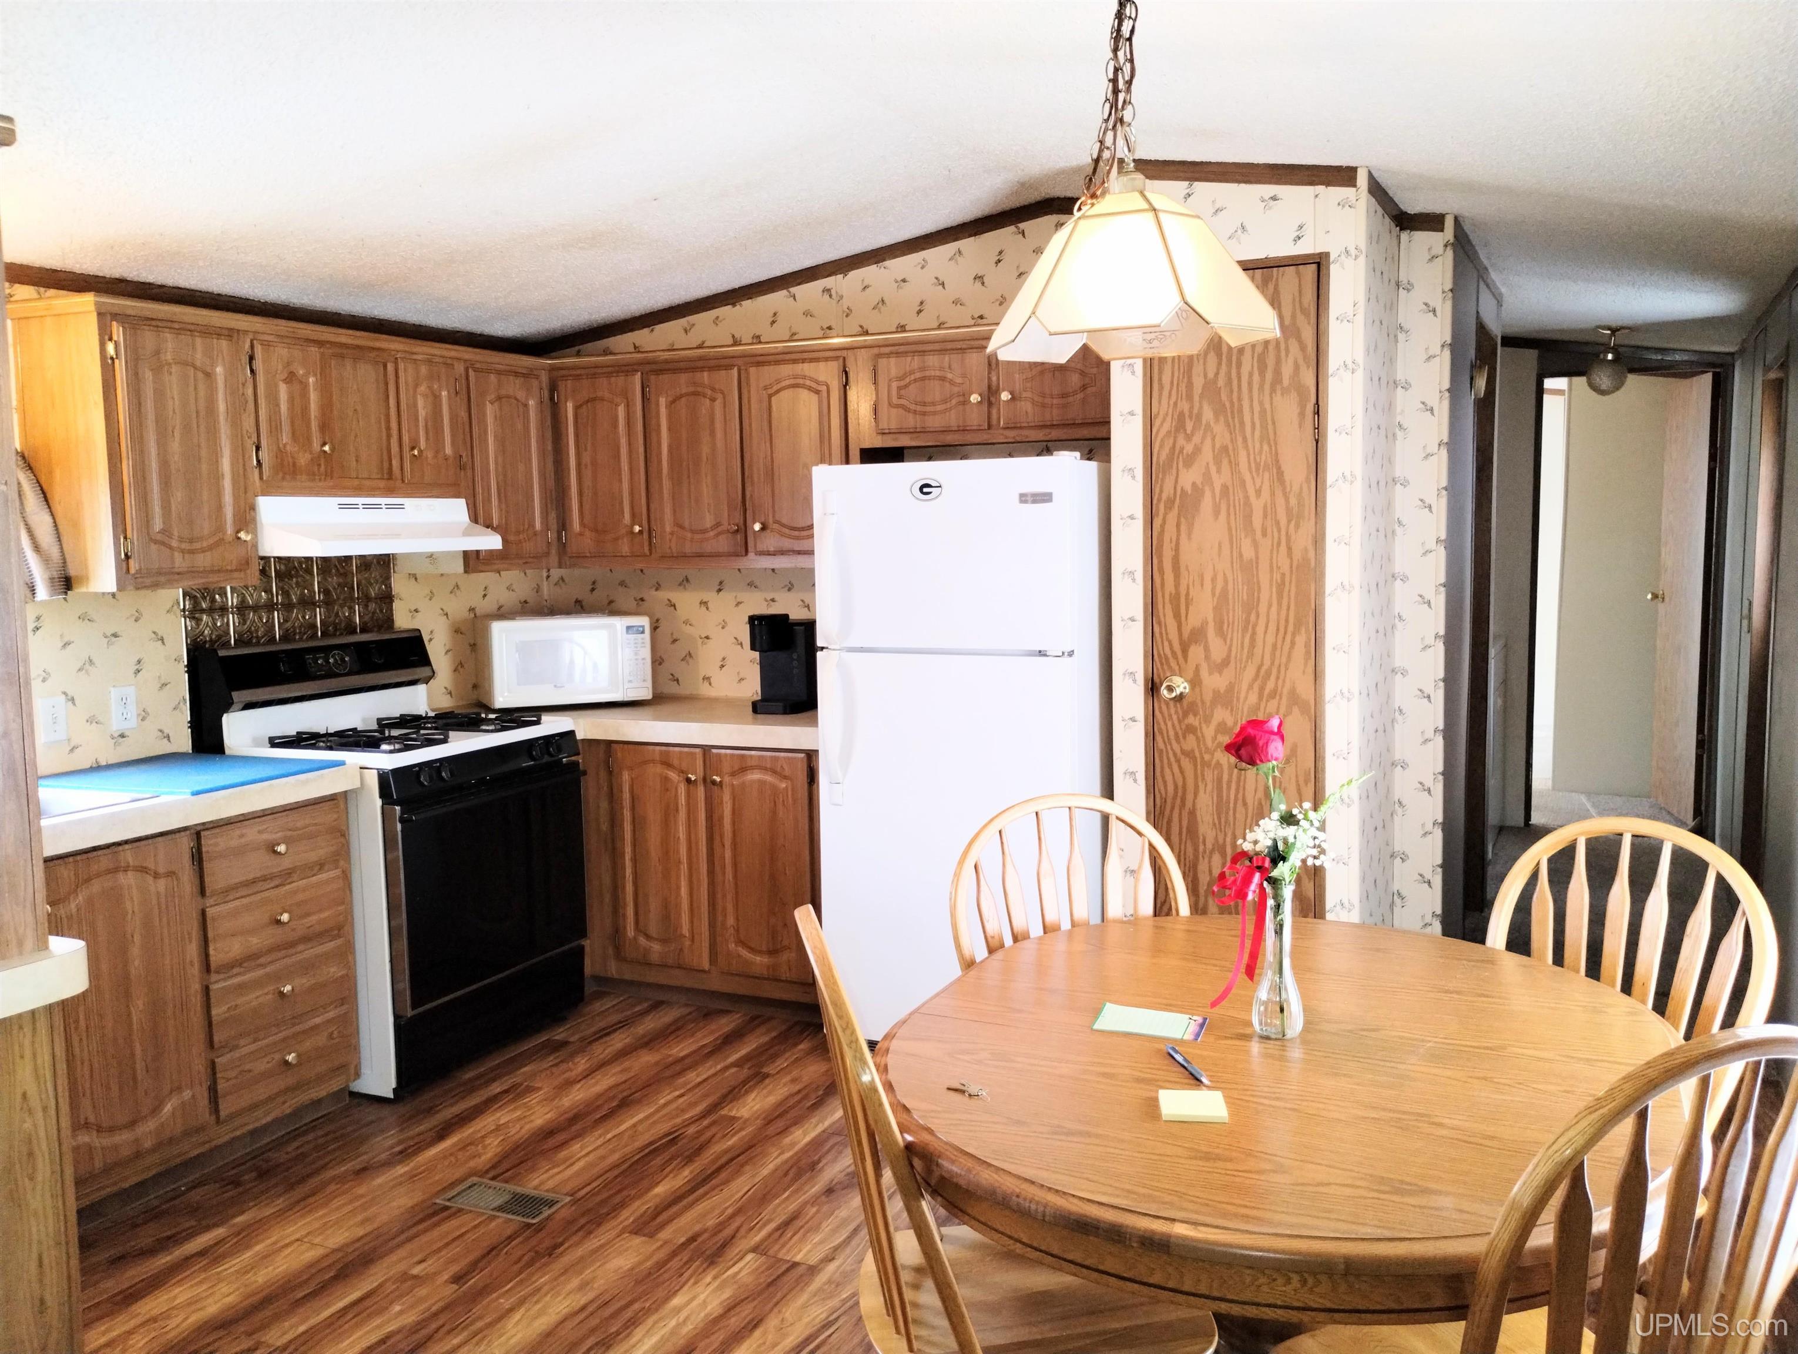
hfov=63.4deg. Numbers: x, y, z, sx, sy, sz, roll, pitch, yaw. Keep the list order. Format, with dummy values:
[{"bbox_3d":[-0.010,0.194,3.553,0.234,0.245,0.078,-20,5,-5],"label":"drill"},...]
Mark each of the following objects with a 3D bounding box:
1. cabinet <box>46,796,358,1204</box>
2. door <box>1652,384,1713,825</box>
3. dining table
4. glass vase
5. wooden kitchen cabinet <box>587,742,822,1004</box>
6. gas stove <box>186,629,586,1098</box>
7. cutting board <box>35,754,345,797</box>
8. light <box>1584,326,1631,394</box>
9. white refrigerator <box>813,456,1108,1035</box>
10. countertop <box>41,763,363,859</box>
[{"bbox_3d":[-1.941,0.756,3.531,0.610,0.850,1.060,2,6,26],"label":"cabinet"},{"bbox_3d":[3.698,-0.357,6.902,0.040,2.050,0.670,0,6,11],"label":"door"},{"bbox_3d":[0.554,0.889,2.149,1.075,0.760,1.288,1,6,22],"label":"dining table"},{"bbox_3d":[0.543,0.400,2.085,0.075,0.225,0.075,2,6,26],"label":"glass vase"},{"bbox_3d":[-0.447,0.600,4.803,0.950,0.850,0.615,2,6,26],"label":"wooden kitchen cabinet"},{"bbox_3d":[-1.475,0.492,4.329,0.725,1.195,0.775,2,6,26],"label":"gas stove"},{"bbox_3d":[-1.809,0.245,3.674,0.630,0.014,0.500,2,6,26],"label":"cutting board"},{"bbox_3d":[2.911,-1.295,5.985,0.165,0.280,0.165,2,6,26],"label":"light"},{"bbox_3d":[0.273,0.216,4.269,0.770,1.690,0.770,2,6,26],"label":"white refrigerator"},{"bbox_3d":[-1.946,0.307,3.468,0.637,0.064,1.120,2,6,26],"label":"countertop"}]

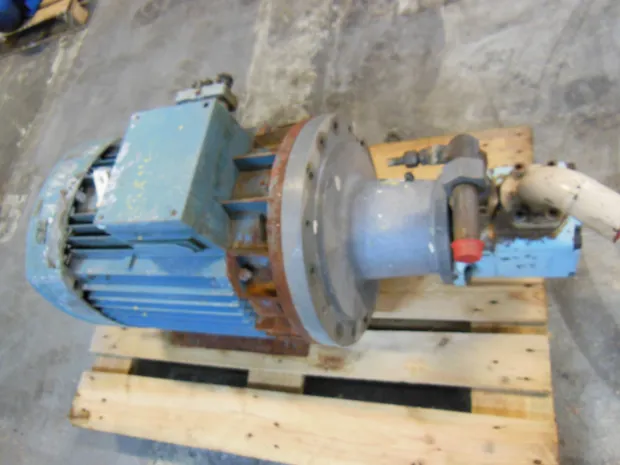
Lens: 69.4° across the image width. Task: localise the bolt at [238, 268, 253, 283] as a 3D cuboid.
[{"bbox_3d":[-0.115,0.076,0.795,0.019,0.024,0.024,-2,66,24],"label":"bolt"}]

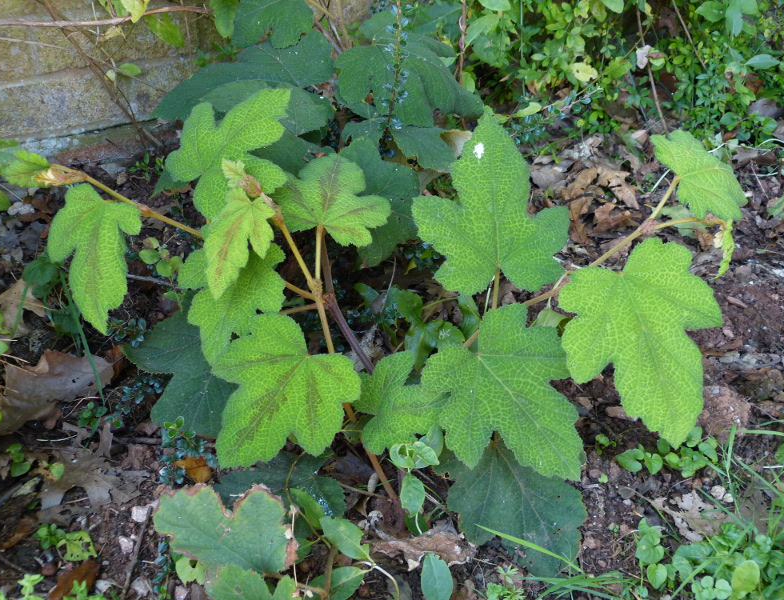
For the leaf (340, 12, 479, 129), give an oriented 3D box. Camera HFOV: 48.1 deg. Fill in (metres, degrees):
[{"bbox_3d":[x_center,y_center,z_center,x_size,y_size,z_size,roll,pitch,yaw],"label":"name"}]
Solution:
[{"bbox_3d":[0.012,-0.280,1.120,0.160,0.061,0.196,-36,73,-12],"label":"leaf"}]

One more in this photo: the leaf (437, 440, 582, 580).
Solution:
[{"bbox_3d":[0.100,0.155,0.703,0.107,0.025,0.132,-18,58,-7],"label":"leaf"}]

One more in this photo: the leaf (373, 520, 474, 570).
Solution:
[{"bbox_3d":[0.025,0.192,0.685,0.080,0.025,0.037,0,37,0],"label":"leaf"}]

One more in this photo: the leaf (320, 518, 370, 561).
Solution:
[{"bbox_3d":[-0.030,0.159,0.587,0.045,0.010,0.016,35,61,20],"label":"leaf"}]

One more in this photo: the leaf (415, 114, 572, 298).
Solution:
[{"bbox_3d":[0.087,-0.087,0.781,0.137,0.030,0.168,-5,76,4],"label":"leaf"}]

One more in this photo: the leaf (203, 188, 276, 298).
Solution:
[{"bbox_3d":[-0.117,-0.041,0.655,0.051,0.085,0.030,19,0,0],"label":"leaf"}]

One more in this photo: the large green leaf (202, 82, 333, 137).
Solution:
[{"bbox_3d":[-0.136,-0.206,0.951,0.145,0.030,0.080,-6,65,-7],"label":"large green leaf"}]

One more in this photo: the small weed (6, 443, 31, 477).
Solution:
[{"bbox_3d":[-0.311,0.134,0.731,0.021,0.020,0.022,0,38,0],"label":"small weed"}]

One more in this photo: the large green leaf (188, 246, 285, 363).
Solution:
[{"bbox_3d":[-0.142,-0.003,0.752,0.090,0.030,0.116,18,72,6],"label":"large green leaf"}]

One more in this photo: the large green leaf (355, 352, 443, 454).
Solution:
[{"bbox_3d":[0.014,0.080,0.691,0.087,0.035,0.078,-6,72,1],"label":"large green leaf"}]

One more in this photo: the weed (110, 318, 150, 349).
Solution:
[{"bbox_3d":[-0.246,0.031,0.826,0.038,0.024,0.034,0,30,0],"label":"weed"}]

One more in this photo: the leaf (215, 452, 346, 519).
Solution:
[{"bbox_3d":[-0.079,0.138,0.621,0.092,0.020,0.081,-4,39,-8],"label":"leaf"}]

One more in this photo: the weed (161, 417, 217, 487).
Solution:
[{"bbox_3d":[-0.169,0.127,0.727,0.047,0.036,0.043,0,38,0],"label":"weed"}]

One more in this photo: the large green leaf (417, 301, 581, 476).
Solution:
[{"bbox_3d":[0.091,0.073,0.650,0.119,0.029,0.148,-36,71,-7],"label":"large green leaf"}]

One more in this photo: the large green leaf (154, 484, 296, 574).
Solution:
[{"bbox_3d":[-0.127,0.173,0.665,0.100,0.030,0.086,-11,53,-9],"label":"large green leaf"}]

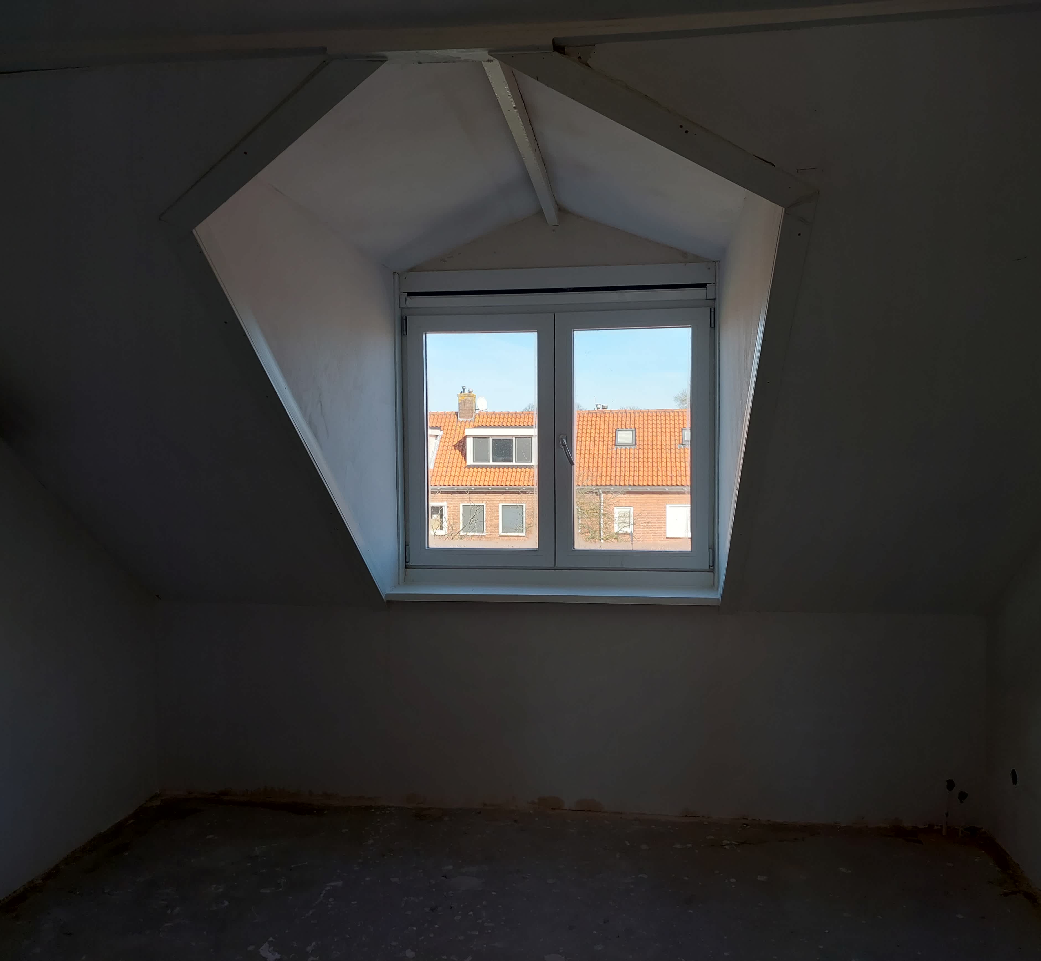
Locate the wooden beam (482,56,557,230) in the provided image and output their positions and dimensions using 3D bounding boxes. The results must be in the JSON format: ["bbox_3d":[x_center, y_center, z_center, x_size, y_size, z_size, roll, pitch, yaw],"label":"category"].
[{"bbox_3d":[0.036,-1.159,3.151,0.046,0.080,1.680,0,2,8],"label":"wooden beam"}]

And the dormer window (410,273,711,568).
[{"bbox_3d":[0.161,-0.262,4.028,1.400,1.400,0.120,0,2,8],"label":"dormer window"}]

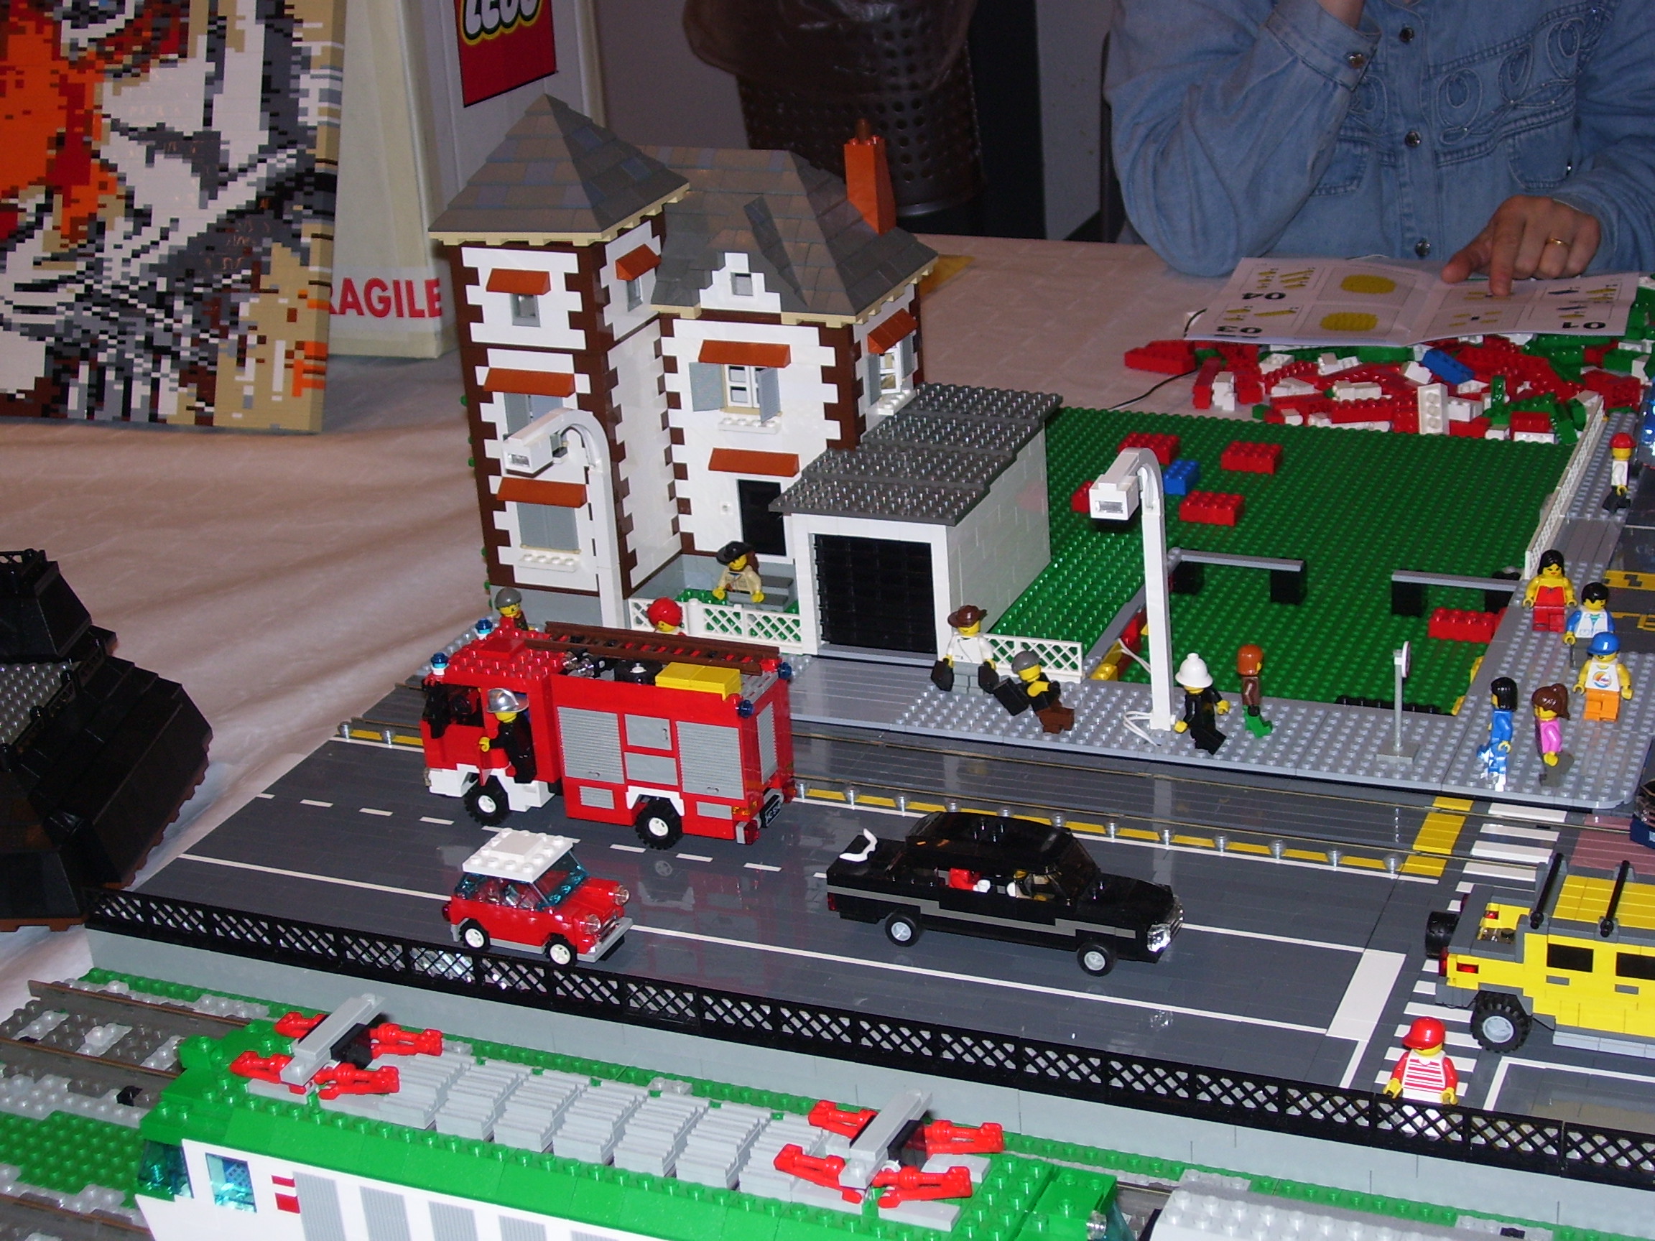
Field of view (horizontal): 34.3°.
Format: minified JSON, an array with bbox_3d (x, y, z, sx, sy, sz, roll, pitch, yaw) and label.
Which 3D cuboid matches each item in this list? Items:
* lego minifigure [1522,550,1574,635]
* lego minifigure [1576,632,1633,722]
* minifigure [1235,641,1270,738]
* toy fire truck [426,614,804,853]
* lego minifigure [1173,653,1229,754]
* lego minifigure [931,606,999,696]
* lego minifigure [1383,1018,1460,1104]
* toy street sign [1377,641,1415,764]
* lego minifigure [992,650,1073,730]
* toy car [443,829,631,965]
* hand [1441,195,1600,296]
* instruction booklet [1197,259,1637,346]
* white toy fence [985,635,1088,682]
[{"bbox_3d":[0.346,-0.015,1.280,0.025,0.042,0.015,4,24,19],"label":"lego minifigure"},{"bbox_3d":[0.345,0.025,1.185,0.025,0.042,0.015,6,25,23],"label":"lego minifigure"},{"bbox_3d":[0.191,0.031,1.200,0.015,0.042,0.024,2,23,15],"label":"minifigure"},{"bbox_3d":[-0.096,0.049,1.175,0.165,0.083,0.050,6,25,23],"label":"toy fire truck"},{"bbox_3d":[0.167,0.037,1.194,0.023,0.045,0.023,6,25,23],"label":"lego minifigure"},{"bbox_3d":[0.066,0.015,1.267,0.033,0.044,0.019,6,25,23],"label":"lego minifigure"},{"bbox_3d":[0.206,0.159,0.920,0.025,0.043,0.015,6,25,23],"label":"lego minifigure"},{"bbox_3d":[0.249,0.034,1.165,0.016,0.055,0.016,6,25,23],"label":"toy street sign"},{"bbox_3d":[0.094,0.035,1.231,0.031,0.042,0.024,-20,13,31],"label":"lego minifigure"},{"bbox_3d":[-0.118,0.112,1.091,0.071,0.040,0.034,6,25,23],"label":"toy car"},{"bbox_3d":[0.491,-0.269,1.868,0.102,0.063,0.110,8,26,28],"label":"hand"},{"bbox_3d":[0.407,-0.225,1.848,0.292,0.018,0.202,4,22,20],"label":"instruction booklet"},{"bbox_3d":[0.093,0.016,1.283,0.063,0.020,0.008,6,25,23],"label":"white toy fence"}]

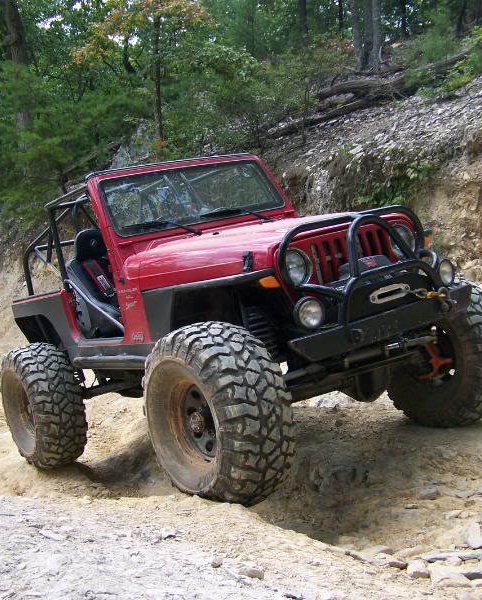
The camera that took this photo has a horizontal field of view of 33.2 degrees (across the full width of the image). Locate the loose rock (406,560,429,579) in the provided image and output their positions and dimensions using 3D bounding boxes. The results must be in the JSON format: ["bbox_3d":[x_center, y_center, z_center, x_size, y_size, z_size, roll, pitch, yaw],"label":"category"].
[{"bbox_3d":[0.640,0.978,2.930,0.080,0.048,0.065,-1,5,6],"label":"loose rock"}]

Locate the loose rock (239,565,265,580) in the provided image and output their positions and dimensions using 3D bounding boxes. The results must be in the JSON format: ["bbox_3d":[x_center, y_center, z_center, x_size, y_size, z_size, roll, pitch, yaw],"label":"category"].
[{"bbox_3d":[0.038,0.982,2.910,0.090,0.045,0.065,-1,5,6],"label":"loose rock"}]

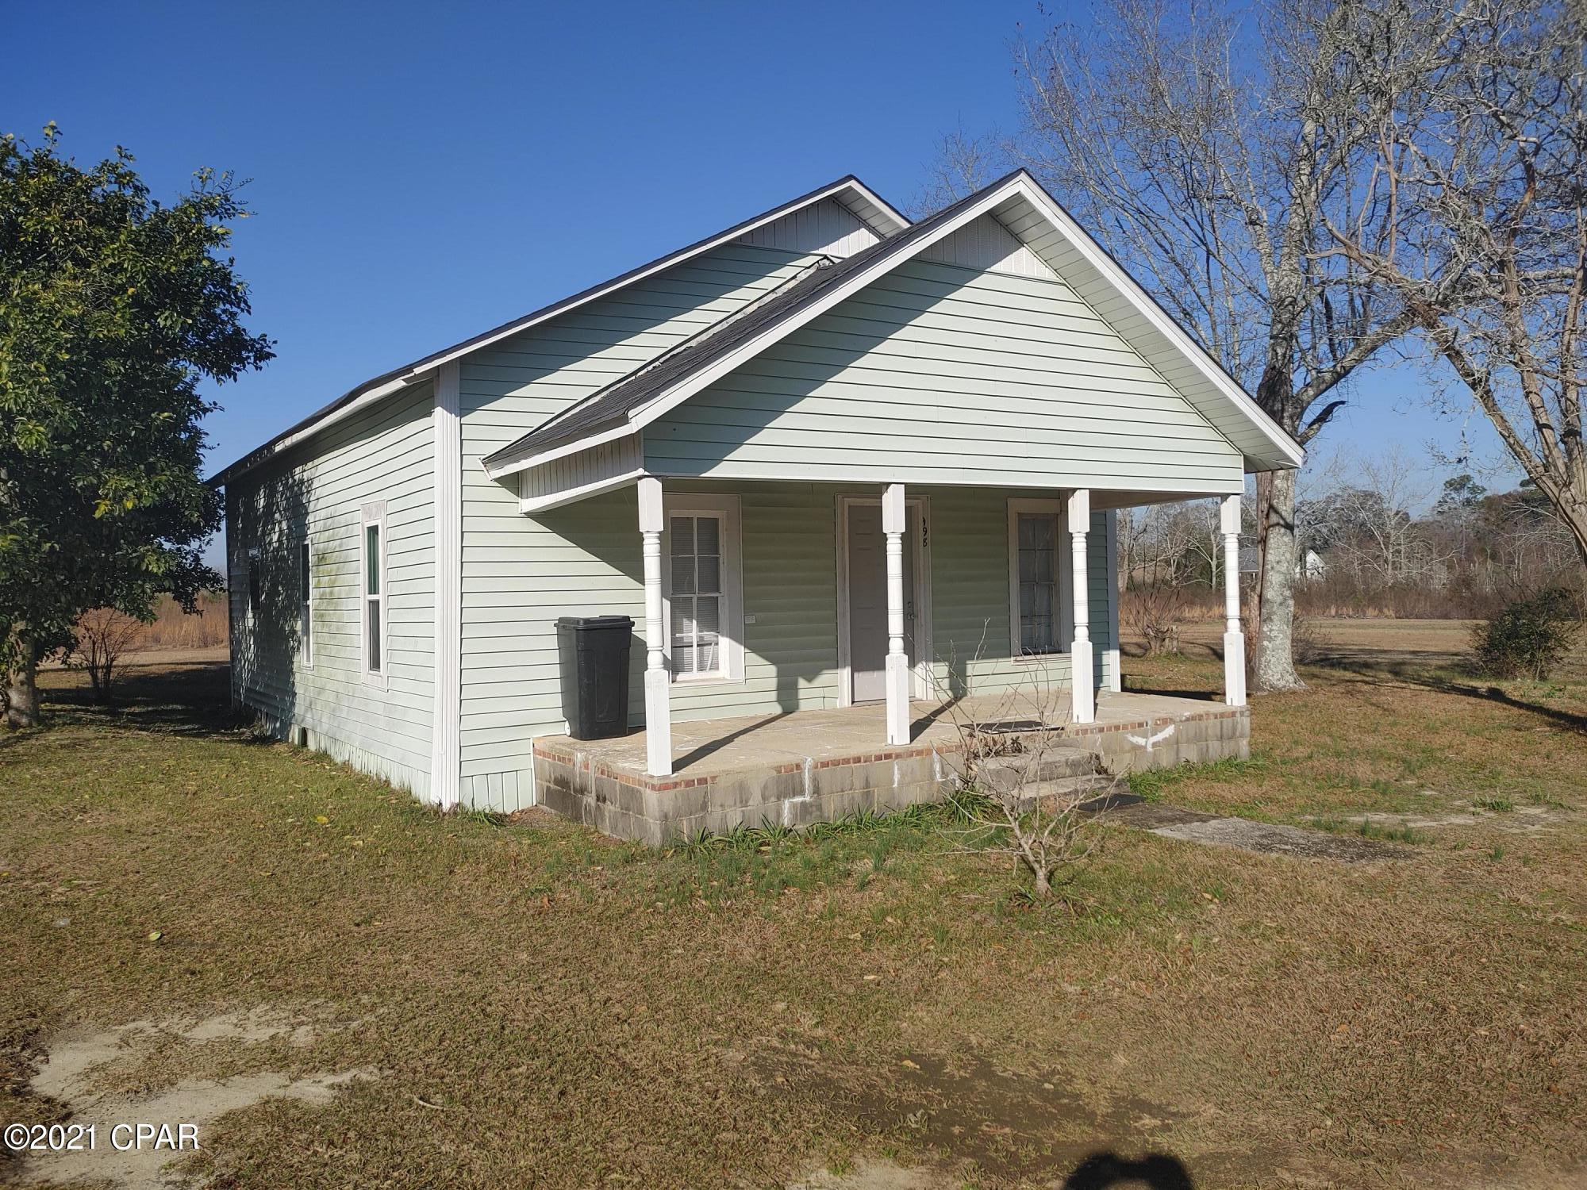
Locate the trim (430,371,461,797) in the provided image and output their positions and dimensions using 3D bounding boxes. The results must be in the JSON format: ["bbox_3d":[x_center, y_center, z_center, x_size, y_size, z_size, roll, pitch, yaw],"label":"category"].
[{"bbox_3d":[-2.750,-0.087,9.496,0.140,3.540,0.180,-2,1,-33],"label":"trim"}]

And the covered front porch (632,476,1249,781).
[{"bbox_3d":[1.082,0.154,10.521,6.270,1.990,2.220,-2,1,-33],"label":"covered front porch"}]

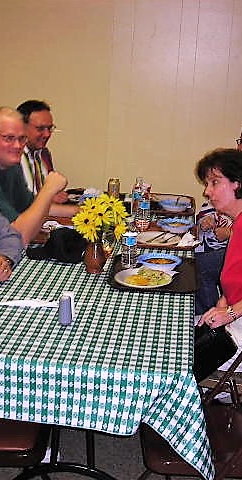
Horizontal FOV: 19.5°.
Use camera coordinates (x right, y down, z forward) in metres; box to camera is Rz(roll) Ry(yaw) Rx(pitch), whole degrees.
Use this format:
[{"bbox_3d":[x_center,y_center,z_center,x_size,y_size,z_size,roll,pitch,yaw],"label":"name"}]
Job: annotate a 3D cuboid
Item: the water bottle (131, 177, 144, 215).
[{"bbox_3d":[0.101,-0.250,3.936,0.066,0.206,0.066,4,15,5],"label":"water bottle"}]

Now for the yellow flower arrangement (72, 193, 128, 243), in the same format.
[{"bbox_3d":[-0.087,-0.091,2.843,0.210,0.188,0.185,4,15,5],"label":"yellow flower arrangement"}]

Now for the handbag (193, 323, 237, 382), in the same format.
[{"bbox_3d":[0.333,0.419,2.642,0.190,0.260,0.270,4,15,5],"label":"handbag"}]

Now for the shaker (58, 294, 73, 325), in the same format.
[{"bbox_3d":[-0.178,0.230,2.321,0.043,0.100,0.043,4,15,5],"label":"shaker"}]

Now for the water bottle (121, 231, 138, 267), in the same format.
[{"bbox_3d":[0.043,0.022,2.942,0.064,0.185,0.064,4,15,5],"label":"water bottle"}]

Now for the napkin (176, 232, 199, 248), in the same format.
[{"bbox_3d":[0.321,0.002,3.346,0.110,0.055,0.090,4,15,5],"label":"napkin"}]

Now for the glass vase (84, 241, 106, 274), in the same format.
[{"bbox_3d":[-0.104,0.058,2.881,0.090,0.145,0.090,4,15,5],"label":"glass vase"}]

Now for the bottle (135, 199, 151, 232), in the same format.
[{"bbox_3d":[0.122,-0.143,3.568,0.064,0.185,0.064,4,15,5],"label":"bottle"}]

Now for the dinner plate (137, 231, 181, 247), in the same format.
[{"bbox_3d":[0.177,-0.005,3.371,0.235,0.025,0.235,3,15,-1],"label":"dinner plate"}]

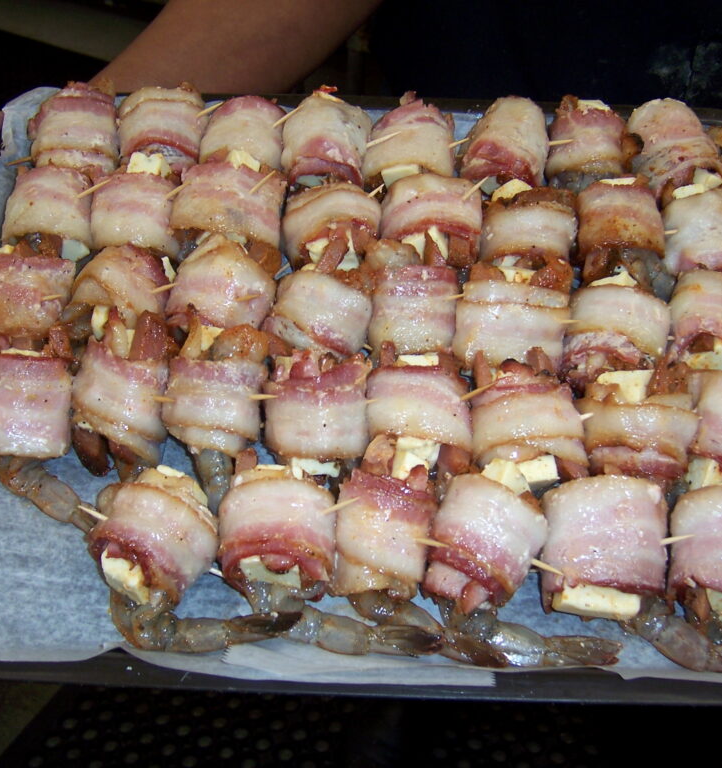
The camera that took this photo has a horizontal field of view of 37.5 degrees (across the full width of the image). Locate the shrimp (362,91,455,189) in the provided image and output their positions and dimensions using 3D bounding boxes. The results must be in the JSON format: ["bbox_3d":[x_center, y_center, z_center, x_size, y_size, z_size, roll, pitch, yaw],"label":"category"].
[{"bbox_3d":[0.025,-0.127,0.564,0.045,0.035,0.045,2,60,0],"label":"shrimp"}]

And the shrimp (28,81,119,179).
[{"bbox_3d":[-0.151,-0.132,0.563,0.044,0.035,0.044,-5,60,-4],"label":"shrimp"}]

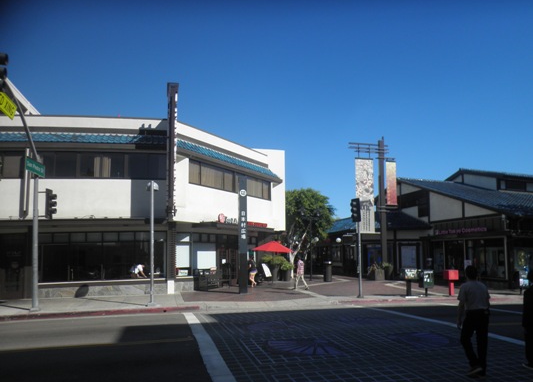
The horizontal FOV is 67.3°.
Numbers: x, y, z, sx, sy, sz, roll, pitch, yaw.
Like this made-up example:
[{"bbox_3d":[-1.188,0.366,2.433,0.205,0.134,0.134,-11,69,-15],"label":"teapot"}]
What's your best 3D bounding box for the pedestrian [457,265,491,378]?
[{"bbox_3d":[3.239,2.025,6.280,0.520,1.690,0.420,1,-9,-9],"label":"pedestrian"}]

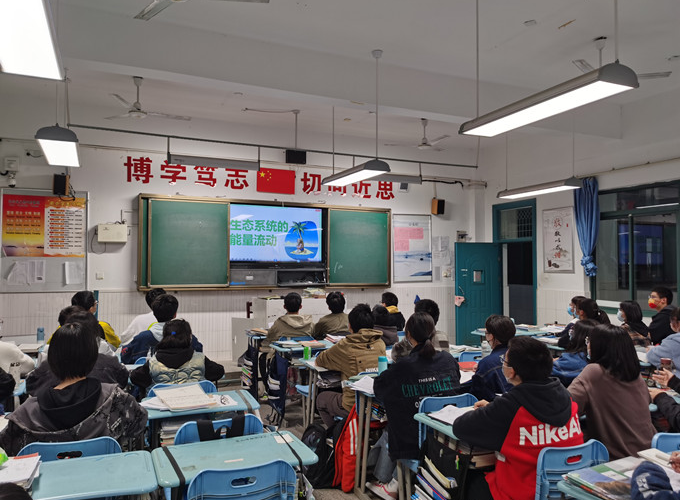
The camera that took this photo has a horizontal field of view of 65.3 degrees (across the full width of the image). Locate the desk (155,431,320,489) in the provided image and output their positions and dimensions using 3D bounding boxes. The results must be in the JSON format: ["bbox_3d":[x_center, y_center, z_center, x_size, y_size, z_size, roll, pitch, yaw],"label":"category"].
[{"bbox_3d":[-0.465,1.263,2.294,0.630,0.750,0.410,1,-2,-25],"label":"desk"}]

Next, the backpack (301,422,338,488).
[{"bbox_3d":[-0.158,1.428,3.830,0.320,0.460,0.240,-1,-3,31],"label":"backpack"}]

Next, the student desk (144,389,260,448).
[{"bbox_3d":[-0.818,1.254,3.087,0.610,0.745,0.410,1,-2,-22],"label":"student desk"}]

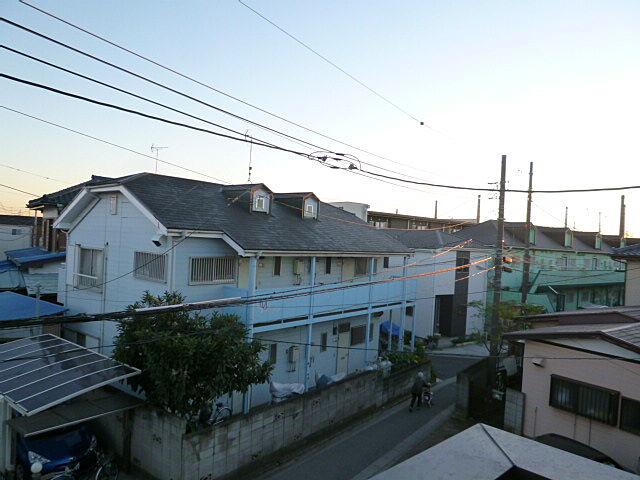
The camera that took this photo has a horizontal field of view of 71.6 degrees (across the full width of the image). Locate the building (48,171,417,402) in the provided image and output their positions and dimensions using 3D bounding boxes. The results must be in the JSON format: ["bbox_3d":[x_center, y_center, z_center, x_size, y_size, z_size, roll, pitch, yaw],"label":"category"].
[{"bbox_3d":[-2.375,1.828,19.562,8.300,7.910,14.180,2,0,37],"label":"building"}]

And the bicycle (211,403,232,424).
[{"bbox_3d":[-2.980,4.942,12.200,0.580,1.020,1.720,3,0,33],"label":"bicycle"}]

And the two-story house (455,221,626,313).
[{"bbox_3d":[22.583,3.002,42.539,25.000,8.200,8.800,3,0,-37],"label":"two-story house"}]

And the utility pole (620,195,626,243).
[{"bbox_3d":[34.032,1.244,50.000,0.400,12.850,0.400,2,0,37],"label":"utility pole"}]

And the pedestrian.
[{"bbox_3d":[3.443,5.368,15.700,0.520,1.430,0.620,2,0,42],"label":"pedestrian"}]

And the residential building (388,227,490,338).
[{"bbox_3d":[7.255,2.868,33.038,5.900,6.950,9.000,3,0,-33],"label":"residential building"}]

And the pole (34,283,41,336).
[{"bbox_3d":[-9.618,3.453,15.000,0.160,4.050,0.160,2,0,37],"label":"pole"}]

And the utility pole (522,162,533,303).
[{"bbox_3d":[13.516,0.775,29.000,0.360,11.700,0.360,2,0,37],"label":"utility pole"}]

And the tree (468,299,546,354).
[{"bbox_3d":[9.247,4.708,22.000,3.500,3.400,3.300,2,0,37],"label":"tree"}]

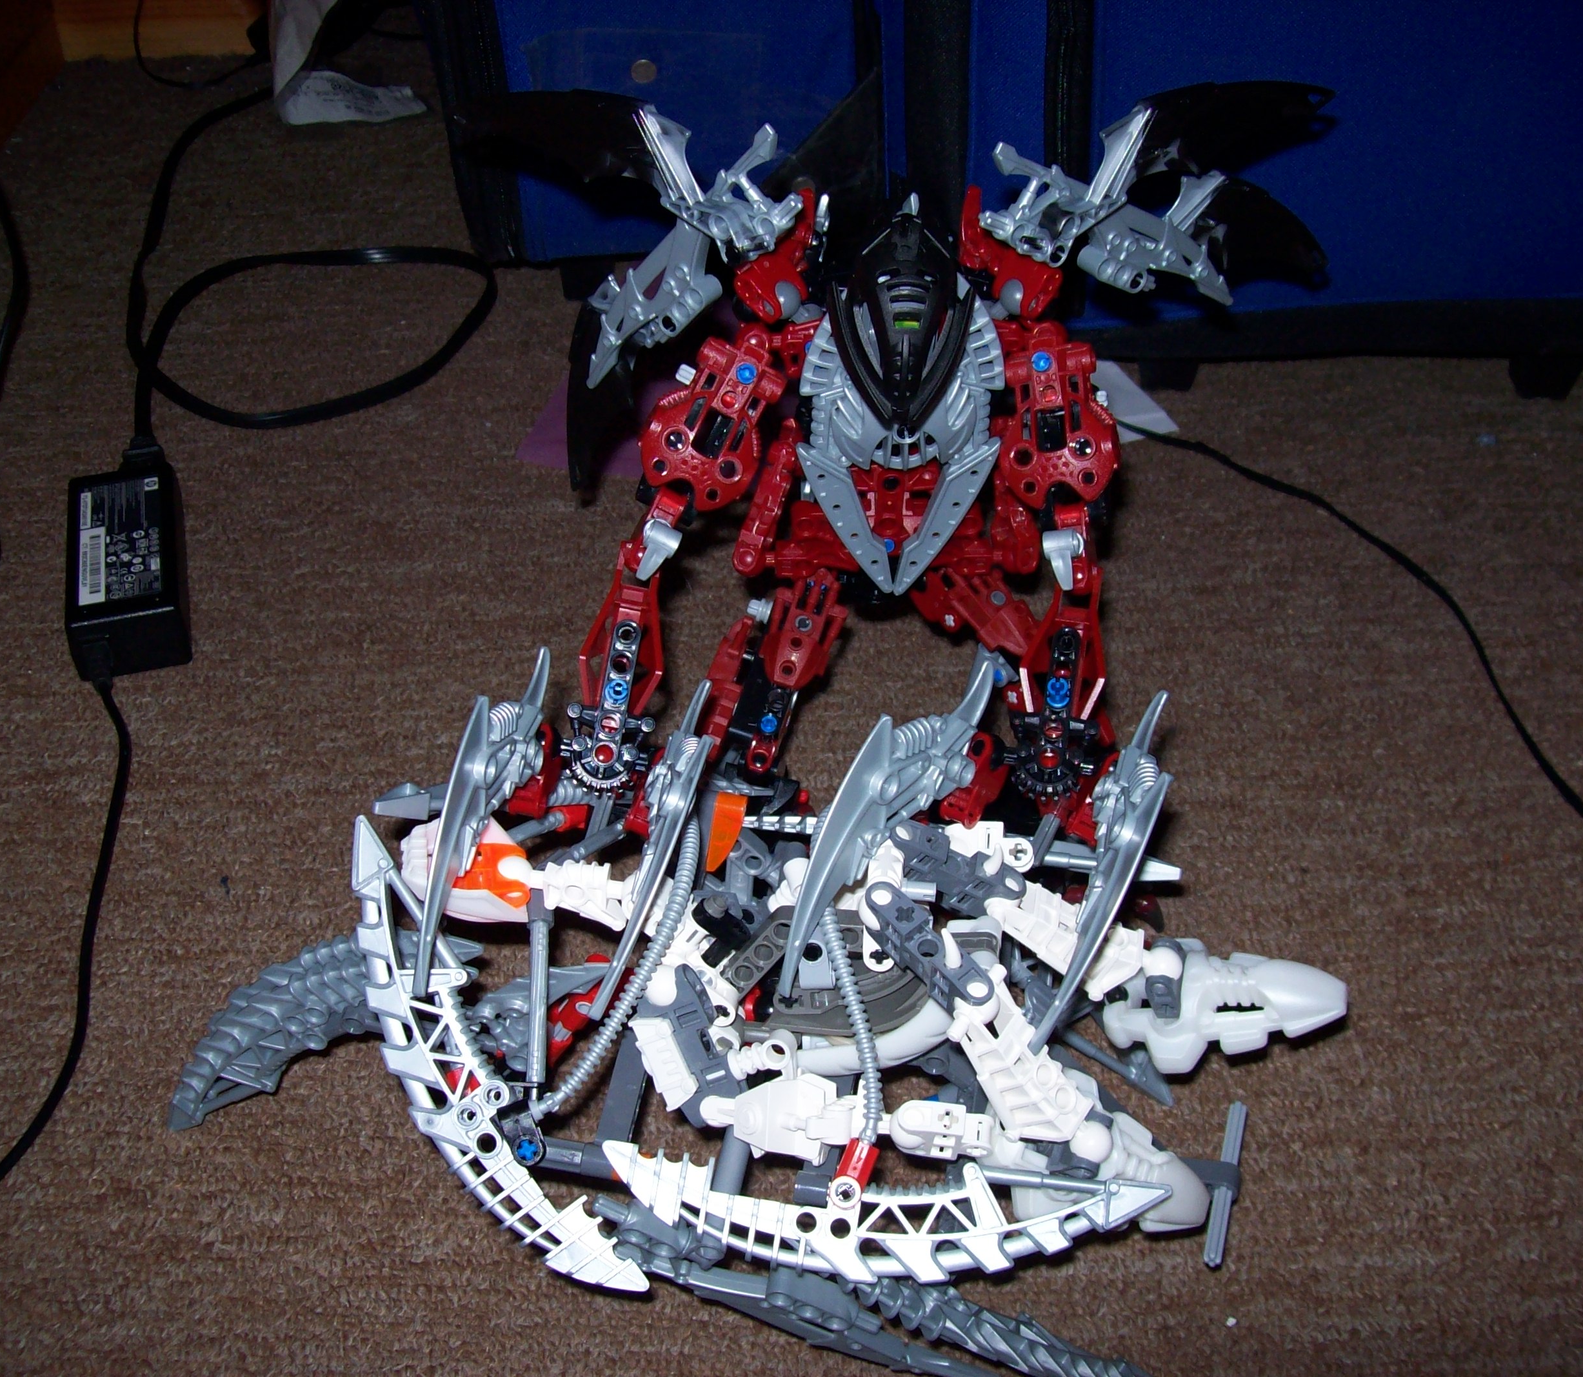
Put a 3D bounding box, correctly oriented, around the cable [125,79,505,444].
[{"bbox_3d":[-0.249,-0.236,0.970,0.185,0.020,0.335,-10,44,-10],"label":"cable"}]

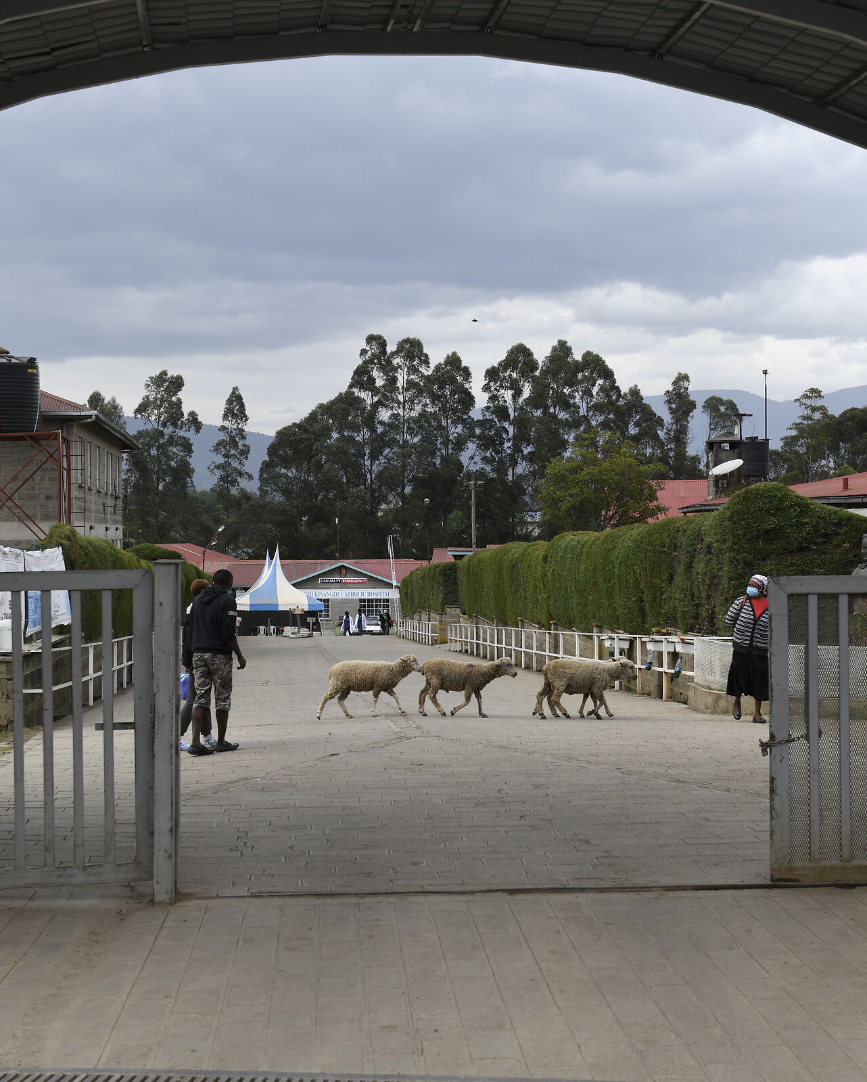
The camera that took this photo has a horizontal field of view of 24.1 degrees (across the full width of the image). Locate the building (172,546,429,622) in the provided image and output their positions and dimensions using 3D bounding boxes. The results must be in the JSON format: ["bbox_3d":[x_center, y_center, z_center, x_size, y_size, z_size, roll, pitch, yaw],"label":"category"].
[{"bbox_3d":[-9.700,3.400,145.000,20.000,6.200,11.000,0,0,-4],"label":"building"}]

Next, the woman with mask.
[{"bbox_3d":[3.480,1.170,22.300,0.560,1.620,0.400,0,0,10],"label":"woman with mask"}]

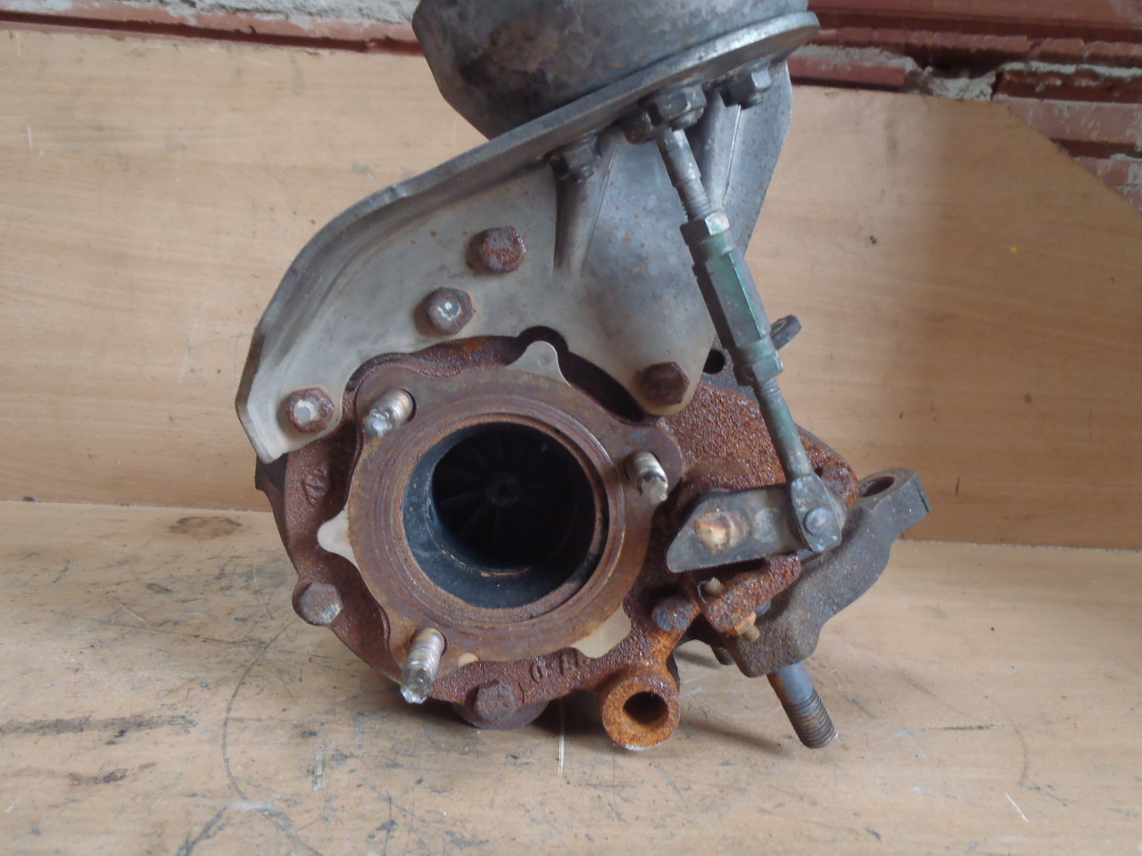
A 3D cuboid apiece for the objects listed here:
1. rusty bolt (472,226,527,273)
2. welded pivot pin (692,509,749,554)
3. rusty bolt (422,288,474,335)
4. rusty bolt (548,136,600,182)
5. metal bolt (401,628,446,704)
[{"bbox_3d":[-0.018,-0.048,0.251,0.012,0.012,0.007,0,10,-3],"label":"rusty bolt"},{"bbox_3d":[0.043,0.030,0.265,0.015,0.012,0.006,-6,9,1],"label":"welded pivot pin"},{"bbox_3d":[-0.033,-0.032,0.253,0.012,0.013,0.007,0,10,-3],"label":"rusty bolt"},{"bbox_3d":[0.001,-0.070,0.241,0.012,0.011,0.012,-21,11,0],"label":"rusty bolt"},{"bbox_3d":[-0.039,0.063,0.246,0.008,0.008,0.034,0,10,-3],"label":"metal bolt"}]

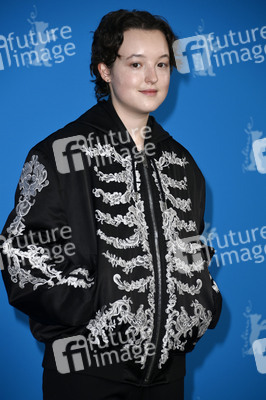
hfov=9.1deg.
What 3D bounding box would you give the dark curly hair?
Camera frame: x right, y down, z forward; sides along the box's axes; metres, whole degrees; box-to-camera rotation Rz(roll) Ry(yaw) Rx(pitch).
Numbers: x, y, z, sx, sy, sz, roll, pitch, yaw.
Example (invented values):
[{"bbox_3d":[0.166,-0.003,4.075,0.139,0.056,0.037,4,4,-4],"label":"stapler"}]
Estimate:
[{"bbox_3d":[0.001,-0.327,3.750,0.182,0.205,0.210,-2,4,-24],"label":"dark curly hair"}]

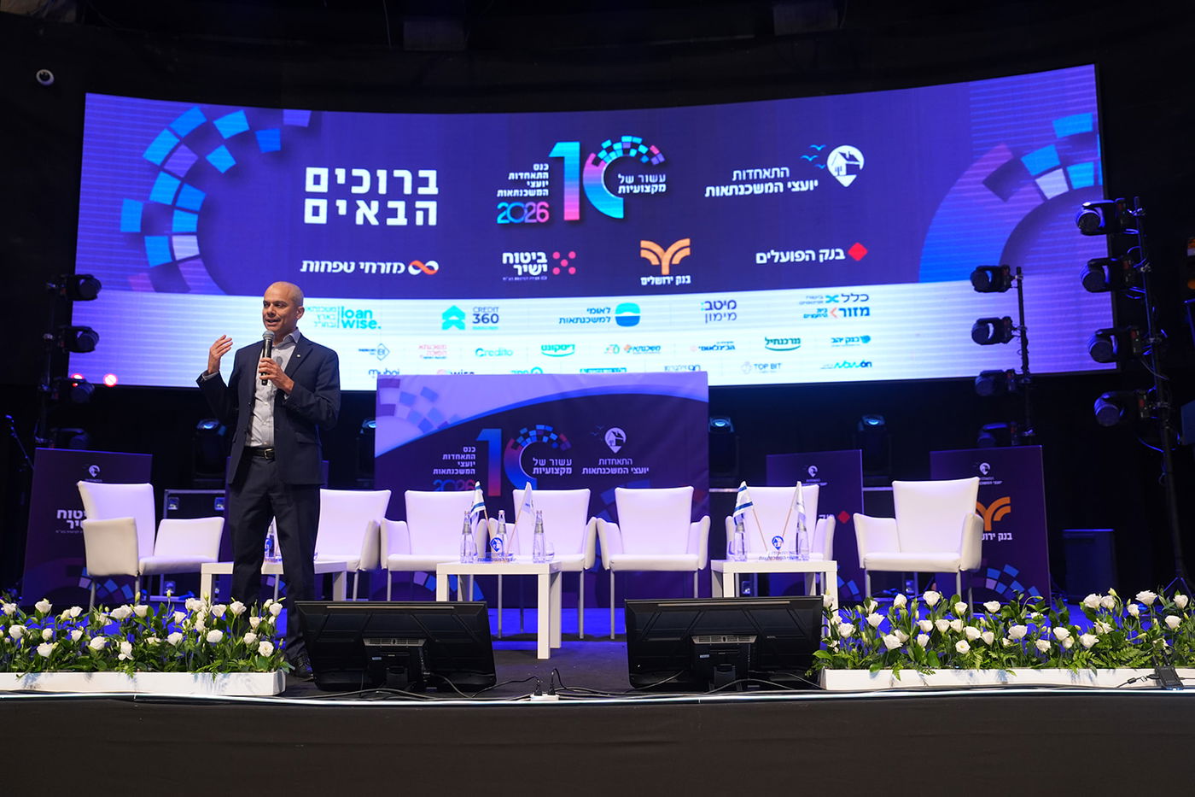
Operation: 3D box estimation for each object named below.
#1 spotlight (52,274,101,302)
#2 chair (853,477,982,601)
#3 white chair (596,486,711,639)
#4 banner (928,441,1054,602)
[{"bbox_3d":[-5.068,-1.086,10.054,0.390,0.280,0.300,2,0,-16],"label":"spotlight"},{"bbox_3d":[1.855,0.909,5.819,0.655,0.895,0.585,-6,-10,33],"label":"chair"},{"bbox_3d":[0.350,0.978,6.244,0.655,0.895,0.585,-1,-8,4],"label":"white chair"},{"bbox_3d":[3.432,1.120,9.024,0.970,1.350,0.050,-6,-10,37],"label":"banner"}]

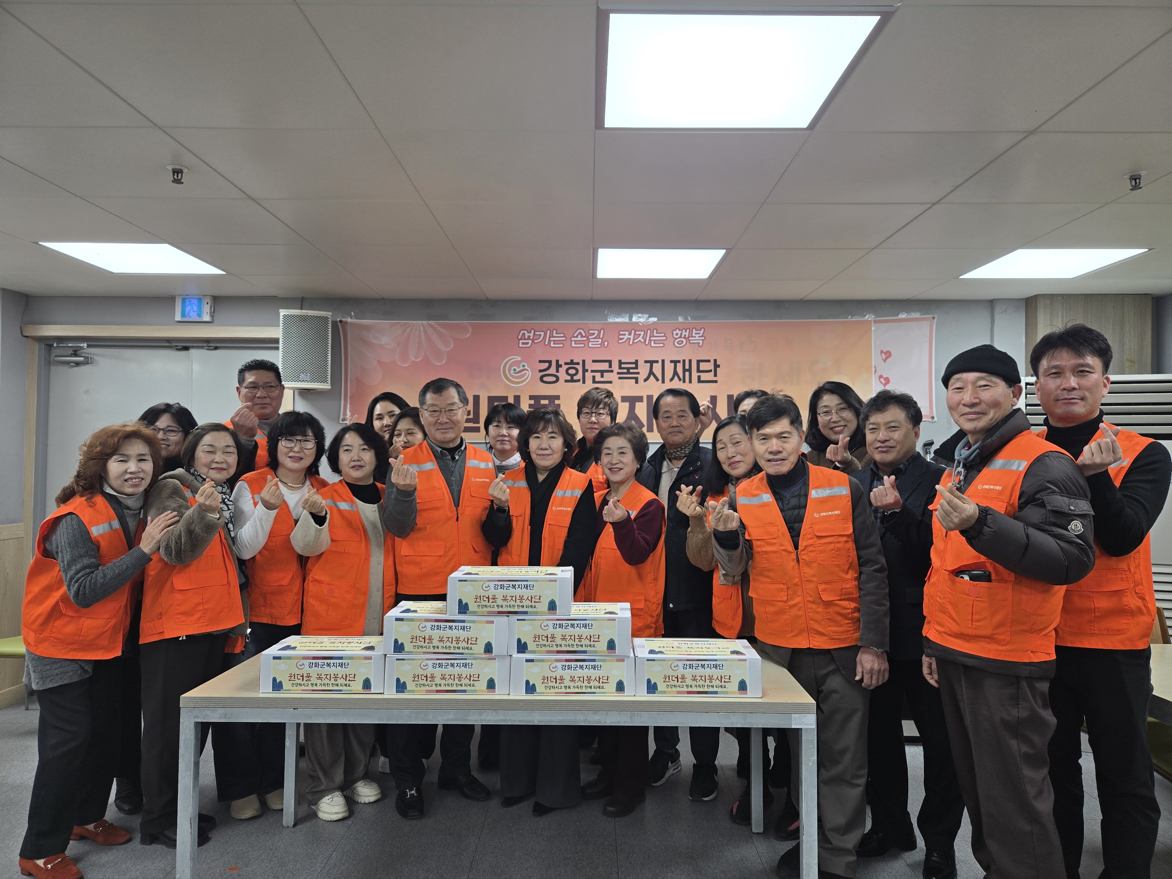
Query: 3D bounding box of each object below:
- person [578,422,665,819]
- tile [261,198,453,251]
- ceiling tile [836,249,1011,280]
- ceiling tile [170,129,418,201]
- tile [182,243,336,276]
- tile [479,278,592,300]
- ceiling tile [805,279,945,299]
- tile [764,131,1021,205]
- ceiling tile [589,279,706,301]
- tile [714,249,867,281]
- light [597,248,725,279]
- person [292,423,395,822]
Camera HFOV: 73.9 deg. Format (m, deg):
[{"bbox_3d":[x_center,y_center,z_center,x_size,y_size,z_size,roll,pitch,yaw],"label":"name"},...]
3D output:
[{"bbox_3d":[0.150,0.697,3.156,0.420,1.537,0.380,0,-1,22],"label":"person"},{"bbox_3d":[-0.871,-0.846,3.034,0.600,0.020,0.600,0,-1,0],"label":"tile"},{"bbox_3d":[1.532,-0.819,3.628,0.600,0.020,0.600,0,-1,0],"label":"ceiling tile"},{"bbox_3d":[-0.874,-0.859,2.441,0.600,0.020,0.600,0,-1,0],"label":"ceiling tile"},{"bbox_3d":[-1.468,-0.839,3.637,0.600,0.020,0.600,0,-1,0],"label":"tile"},{"bbox_3d":[-0.265,-0.822,4.208,0.600,0.020,0.540,0,-1,0],"label":"tile"},{"bbox_3d":[1.534,-0.803,4.170,0.600,0.020,0.506,0,-1,0],"label":"ceiling tile"},{"bbox_3d":[0.927,-0.846,2.430,0.600,0.020,0.600,0,-1,0],"label":"tile"},{"bbox_3d":[0.335,-0.817,4.205,0.600,0.020,0.540,0,-1,0],"label":"ceiling tile"},{"bbox_3d":[0.931,-0.818,3.603,0.600,0.020,0.600,0,-1,0],"label":"tile"},{"bbox_3d":[0.332,-0.838,3.635,0.576,0.040,0.576,0,-1,0],"label":"light"},{"bbox_3d":[-0.961,0.695,3.102,0.430,1.523,0.400,1,-1,-18],"label":"person"}]

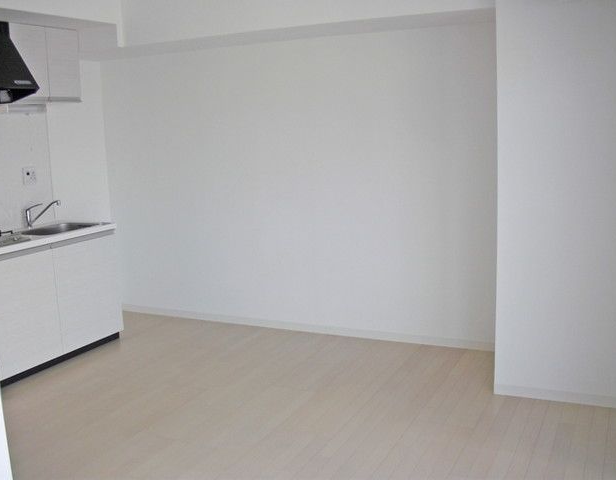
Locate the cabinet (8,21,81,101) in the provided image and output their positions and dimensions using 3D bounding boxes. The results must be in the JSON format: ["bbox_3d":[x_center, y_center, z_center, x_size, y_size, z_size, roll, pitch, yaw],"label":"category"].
[{"bbox_3d":[-1.896,-1.179,4.747,0.350,0.510,0.600,3,10,26],"label":"cabinet"}]

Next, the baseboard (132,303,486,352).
[{"bbox_3d":[-0.143,0.640,5.203,3.240,0.060,0.018,3,10,26],"label":"baseboard"}]

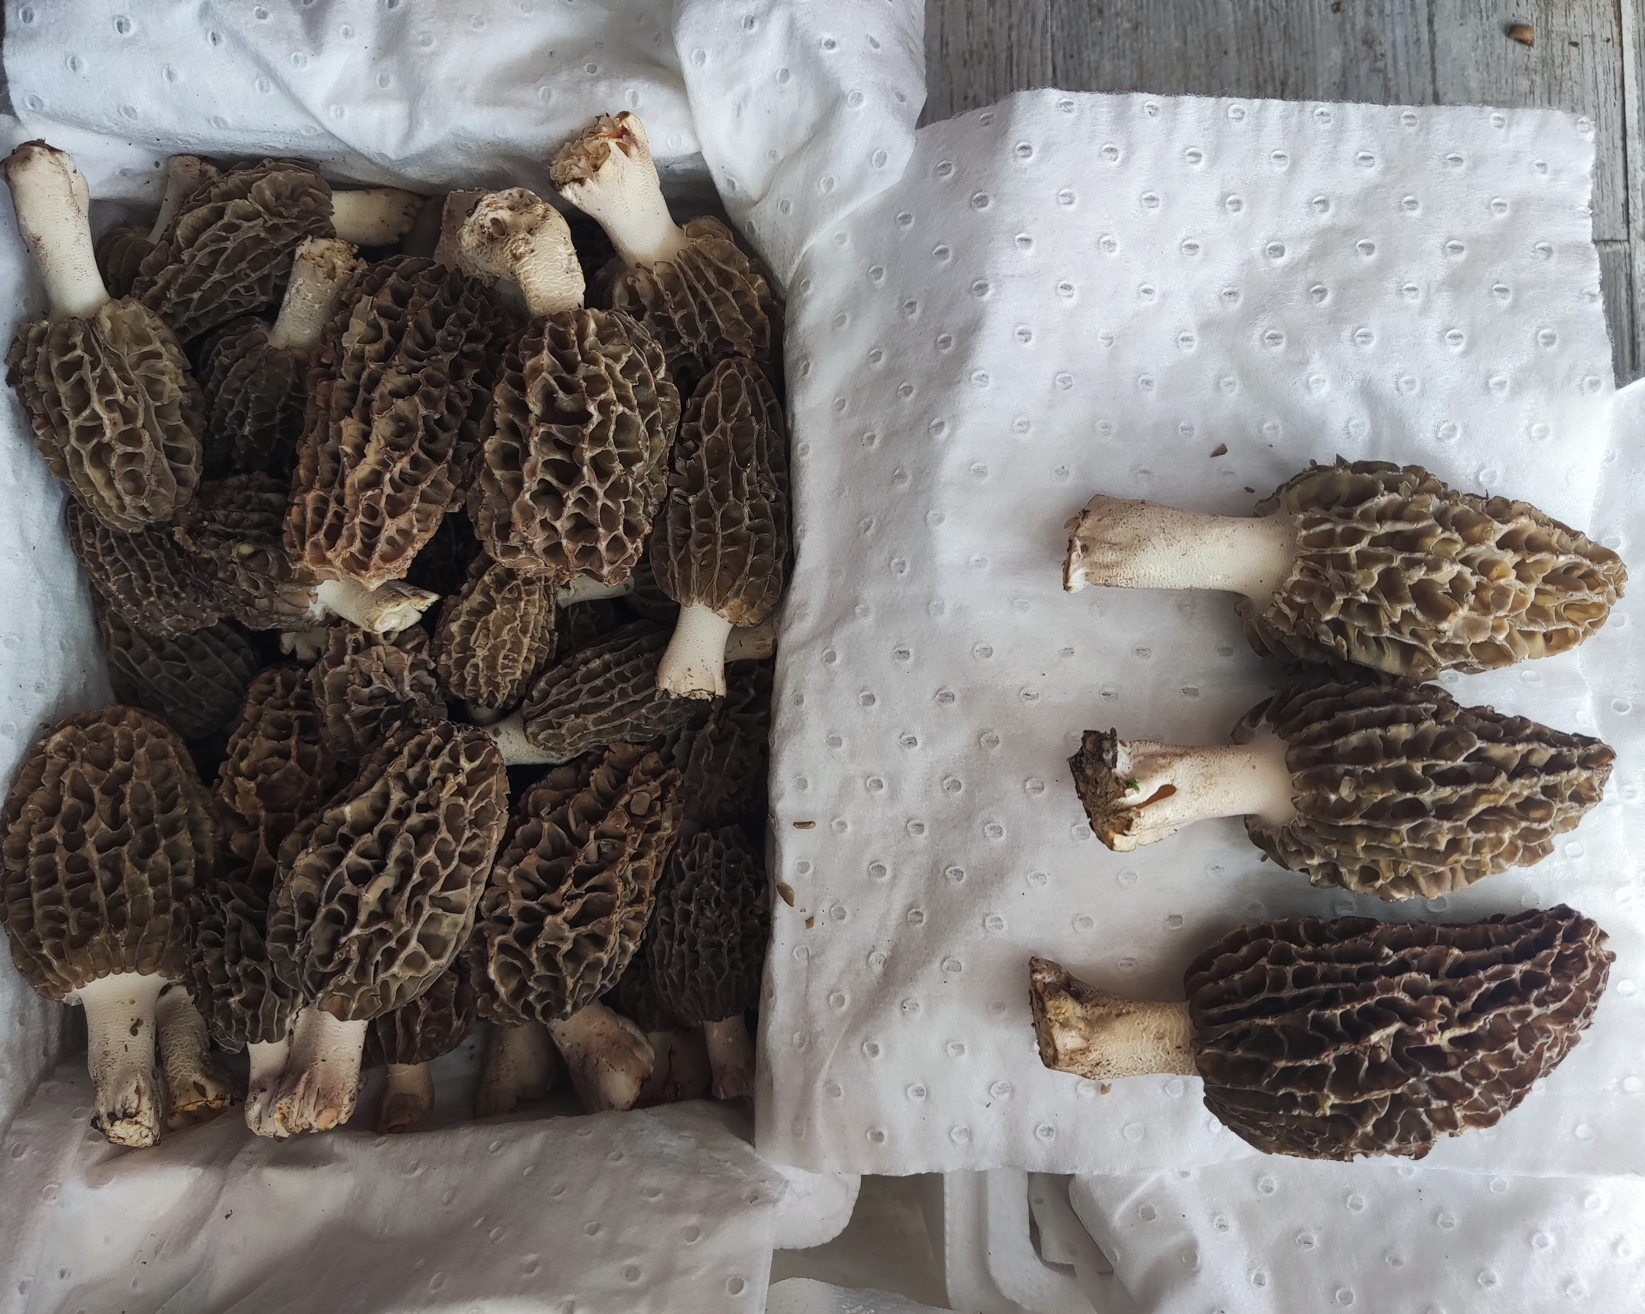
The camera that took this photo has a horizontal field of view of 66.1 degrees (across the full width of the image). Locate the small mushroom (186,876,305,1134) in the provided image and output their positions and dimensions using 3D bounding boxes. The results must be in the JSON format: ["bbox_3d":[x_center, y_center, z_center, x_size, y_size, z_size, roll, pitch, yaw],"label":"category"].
[{"bbox_3d":[-0.150,0.091,0.328,0.033,0.033,0.069,-9,87,0],"label":"small mushroom"}]

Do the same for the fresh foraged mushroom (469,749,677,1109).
[{"bbox_3d":[-0.065,0.071,0.330,0.046,0.045,0.099,10,104,0],"label":"fresh foraged mushroom"}]

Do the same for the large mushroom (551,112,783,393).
[{"bbox_3d":[-0.035,-0.097,0.312,0.042,0.042,0.090,-23,115,0],"label":"large mushroom"}]

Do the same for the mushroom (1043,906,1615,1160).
[{"bbox_3d":[0.127,0.095,0.321,0.147,0.058,0.062,-5,86,0],"label":"mushroom"}]

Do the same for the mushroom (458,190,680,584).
[{"bbox_3d":[-0.059,-0.063,0.297,0.047,0.046,0.096,-10,102,0],"label":"mushroom"}]

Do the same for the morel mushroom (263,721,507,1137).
[{"bbox_3d":[-0.111,0.070,0.321,0.049,0.047,0.115,24,96,0],"label":"morel mushroom"}]

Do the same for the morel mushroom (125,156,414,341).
[{"bbox_3d":[-0.153,-0.113,0.355,0.085,0.041,0.041,-20,90,6],"label":"morel mushroom"}]

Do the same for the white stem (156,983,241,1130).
[{"bbox_3d":[-0.167,0.107,0.338,0.018,0.018,0.041,-12,84,0],"label":"white stem"}]

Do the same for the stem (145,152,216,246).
[{"bbox_3d":[-0.189,-0.133,0.371,0.015,0.015,0.033,25,107,0],"label":"stem"}]

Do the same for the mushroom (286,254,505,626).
[{"bbox_3d":[-0.103,-0.053,0.305,0.044,0.044,0.091,11,95,0],"label":"mushroom"}]

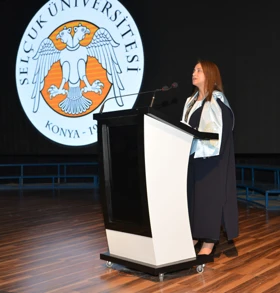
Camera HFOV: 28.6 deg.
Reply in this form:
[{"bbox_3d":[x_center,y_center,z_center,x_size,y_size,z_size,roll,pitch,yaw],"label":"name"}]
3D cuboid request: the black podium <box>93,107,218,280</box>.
[{"bbox_3d":[0.120,0.334,4.150,0.658,1.190,0.685,-1,0,-37],"label":"black podium"}]

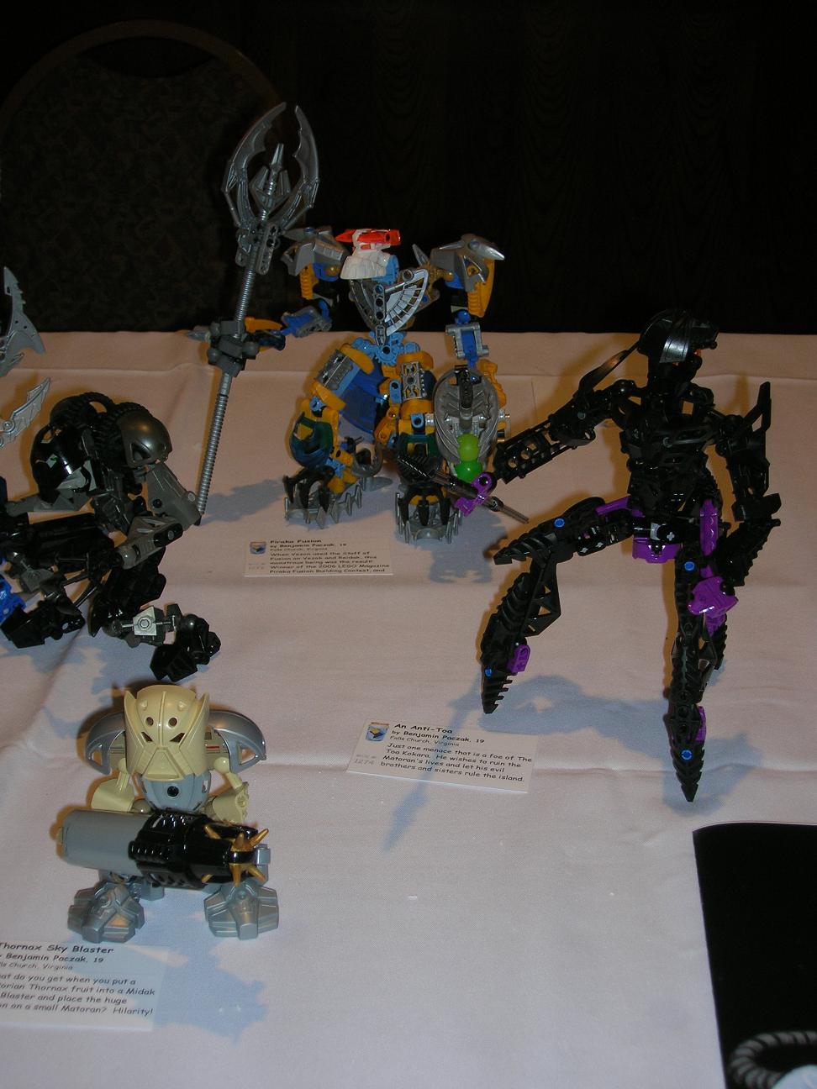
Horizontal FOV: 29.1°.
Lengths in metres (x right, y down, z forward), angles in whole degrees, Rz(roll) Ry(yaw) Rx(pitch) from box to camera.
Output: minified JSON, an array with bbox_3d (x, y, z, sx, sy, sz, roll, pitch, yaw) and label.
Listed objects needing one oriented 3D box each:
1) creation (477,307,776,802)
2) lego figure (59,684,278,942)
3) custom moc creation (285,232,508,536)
[{"bbox_3d":[0.105,-0.002,0.749,0.134,0.216,0.121,5,27,7],"label":"creation"},{"bbox_3d":[-0.098,0.104,0.652,0.086,0.104,0.062,-1,26,-4],"label":"lego figure"},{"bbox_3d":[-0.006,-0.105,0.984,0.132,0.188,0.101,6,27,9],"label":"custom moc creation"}]

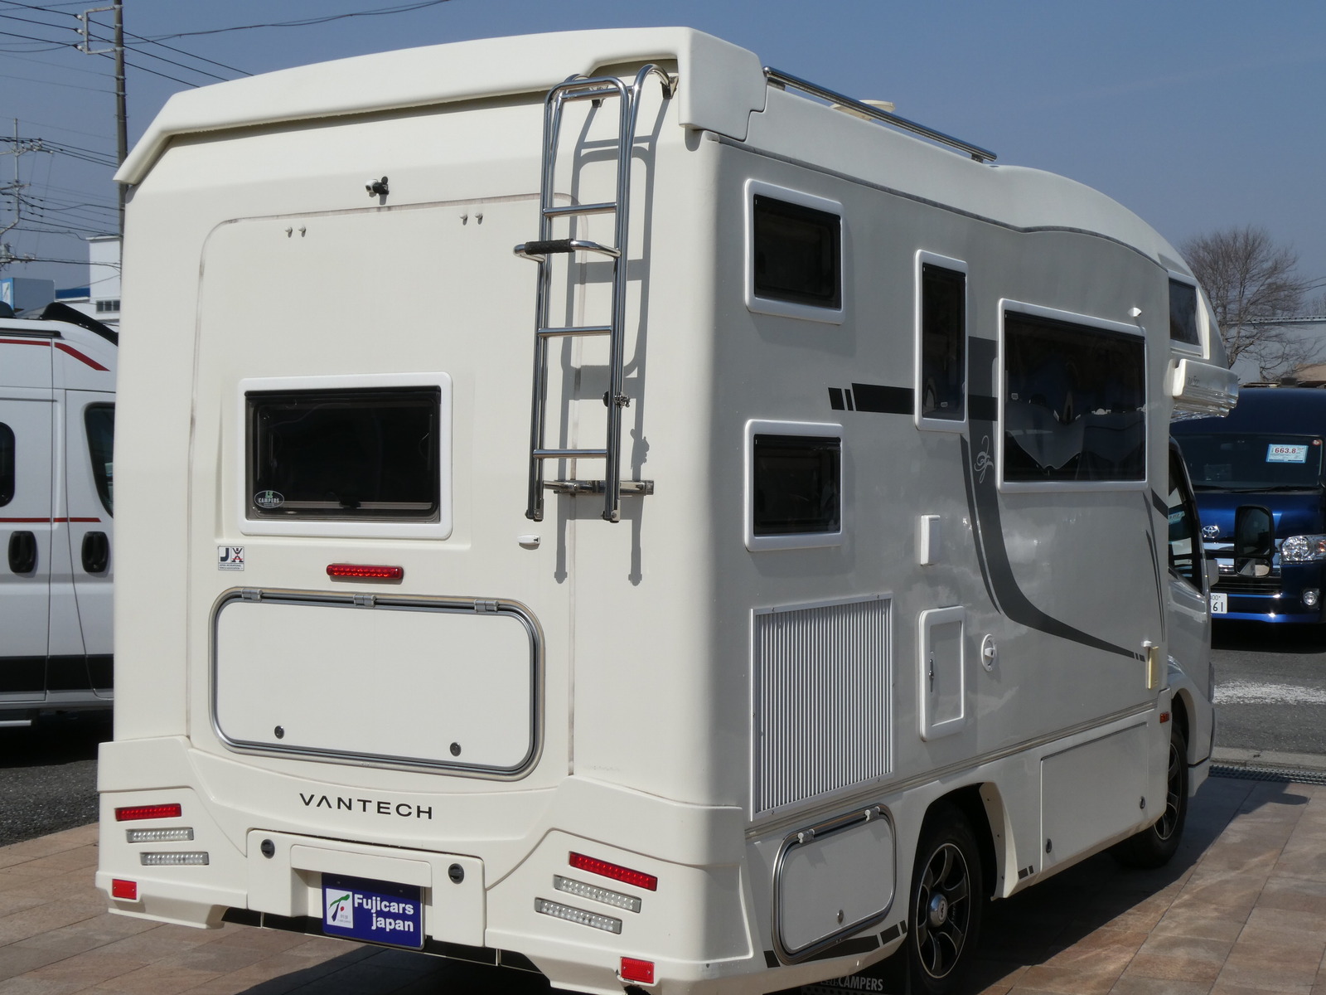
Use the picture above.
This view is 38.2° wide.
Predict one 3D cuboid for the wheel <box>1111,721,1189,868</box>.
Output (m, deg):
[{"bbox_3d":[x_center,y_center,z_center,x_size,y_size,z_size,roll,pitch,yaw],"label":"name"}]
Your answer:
[{"bbox_3d":[2.018,1.209,8.036,0.210,0.650,0.650,0,1,32],"label":"wheel"}]

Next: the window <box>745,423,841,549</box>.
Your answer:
[{"bbox_3d":[0.338,-0.029,4.851,0.035,0.321,0.503,0,1,32],"label":"window"}]

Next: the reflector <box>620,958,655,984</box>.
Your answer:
[{"bbox_3d":[-0.057,1.085,4.384,0.092,0.048,0.015,0,1,32],"label":"reflector"}]

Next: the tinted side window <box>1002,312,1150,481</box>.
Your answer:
[{"bbox_3d":[1.385,-0.313,6.361,0.040,0.518,1.327,0,1,32],"label":"tinted side window"}]

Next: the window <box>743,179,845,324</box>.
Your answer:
[{"bbox_3d":[0.337,-0.613,4.843,0.035,0.324,0.502,0,1,32],"label":"window"}]

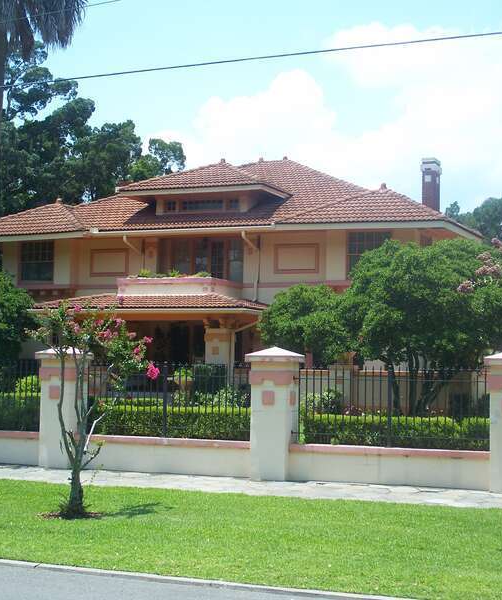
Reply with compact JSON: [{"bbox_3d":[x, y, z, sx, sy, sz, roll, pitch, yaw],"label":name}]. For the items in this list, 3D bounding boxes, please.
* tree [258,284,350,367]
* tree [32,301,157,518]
[{"bbox_3d":[1.682,1.575,36.930,2.900,4.132,2.800,1,-3,3],"label":"tree"},{"bbox_3d":[-1.676,1.125,12.438,1.300,2.222,1.200,1,-3,-8],"label":"tree"}]

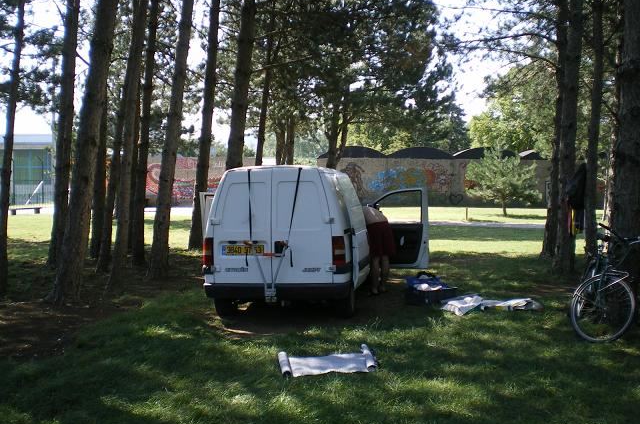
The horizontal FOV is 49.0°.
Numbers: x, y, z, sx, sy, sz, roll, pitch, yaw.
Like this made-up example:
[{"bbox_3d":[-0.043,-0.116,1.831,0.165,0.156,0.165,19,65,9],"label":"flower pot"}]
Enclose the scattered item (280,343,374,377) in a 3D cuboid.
[{"bbox_3d":[0.067,1.345,6.380,0.880,0.100,0.630,-1,1,-11],"label":"scattered item"}]

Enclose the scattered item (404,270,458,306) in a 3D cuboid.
[{"bbox_3d":[1.640,1.130,10.350,0.740,0.400,0.520,0,1,6],"label":"scattered item"}]

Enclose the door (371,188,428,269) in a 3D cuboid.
[{"bbox_3d":[1.260,0.260,11.200,1.000,1.250,0.180,0,1,28],"label":"door"}]

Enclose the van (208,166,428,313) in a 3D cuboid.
[{"bbox_3d":[-0.190,0.370,10.700,1.930,1.930,4.450,0,1,9],"label":"van"}]

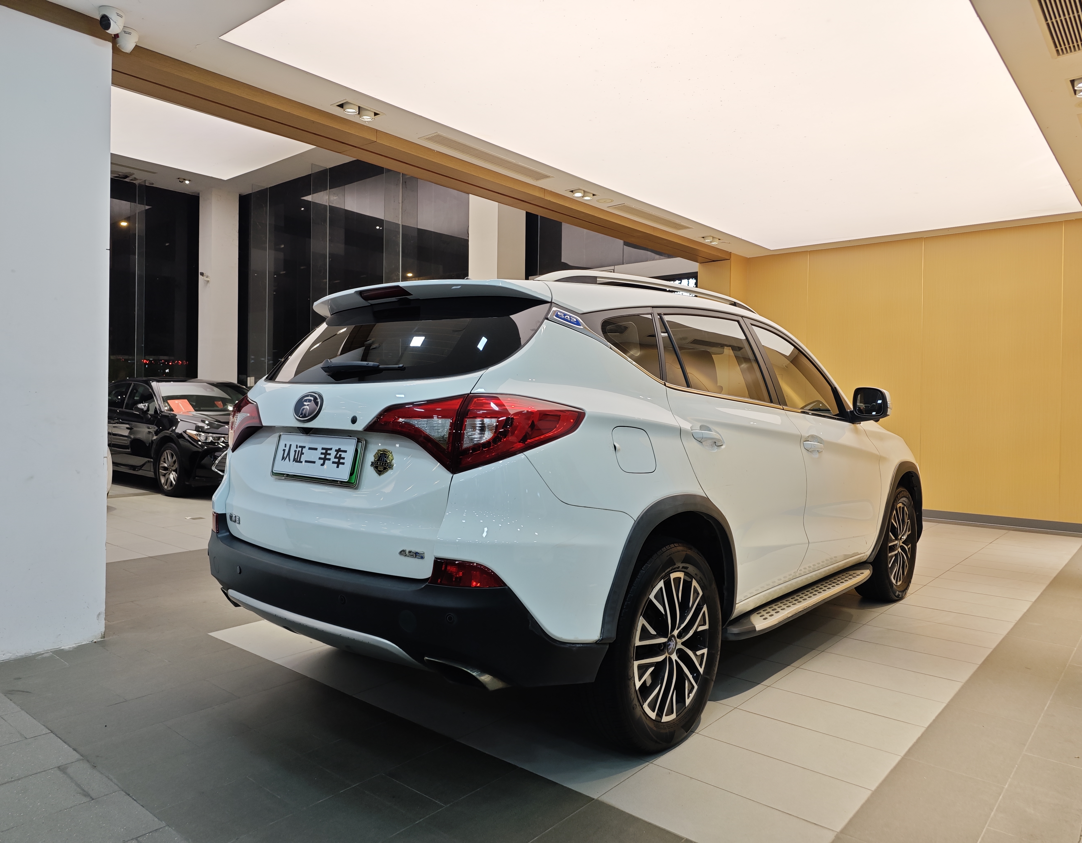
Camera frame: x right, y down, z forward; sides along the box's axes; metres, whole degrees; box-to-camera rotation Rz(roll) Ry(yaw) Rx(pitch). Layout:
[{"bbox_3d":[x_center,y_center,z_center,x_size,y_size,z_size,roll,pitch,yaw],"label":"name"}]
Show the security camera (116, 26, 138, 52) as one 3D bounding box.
[{"bbox_3d":[-2.062,-1.885,3.720,0.112,0.098,0.114,1,1,41],"label":"security camera"}]

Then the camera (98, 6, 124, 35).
[{"bbox_3d":[-2.012,-1.872,3.500,0.112,0.098,0.114,1,1,22],"label":"camera"}]

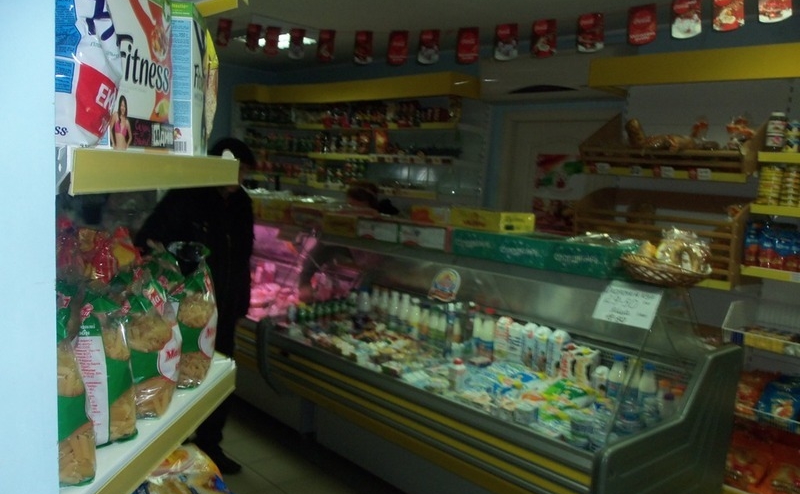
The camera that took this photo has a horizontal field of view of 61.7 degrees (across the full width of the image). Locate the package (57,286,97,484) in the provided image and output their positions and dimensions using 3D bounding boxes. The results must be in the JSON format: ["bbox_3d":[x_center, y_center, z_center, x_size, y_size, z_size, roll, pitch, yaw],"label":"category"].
[{"bbox_3d":[-0.429,0.181,0.865,0.070,0.228,0.088,4,6,2],"label":"package"}]

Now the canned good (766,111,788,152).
[{"bbox_3d":[1.720,-0.524,3.054,0.094,0.175,0.094,-3,9,-44],"label":"canned good"}]

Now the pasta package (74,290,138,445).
[{"bbox_3d":[-0.438,0.170,0.979,0.065,0.220,0.090,7,7,29],"label":"pasta package"}]

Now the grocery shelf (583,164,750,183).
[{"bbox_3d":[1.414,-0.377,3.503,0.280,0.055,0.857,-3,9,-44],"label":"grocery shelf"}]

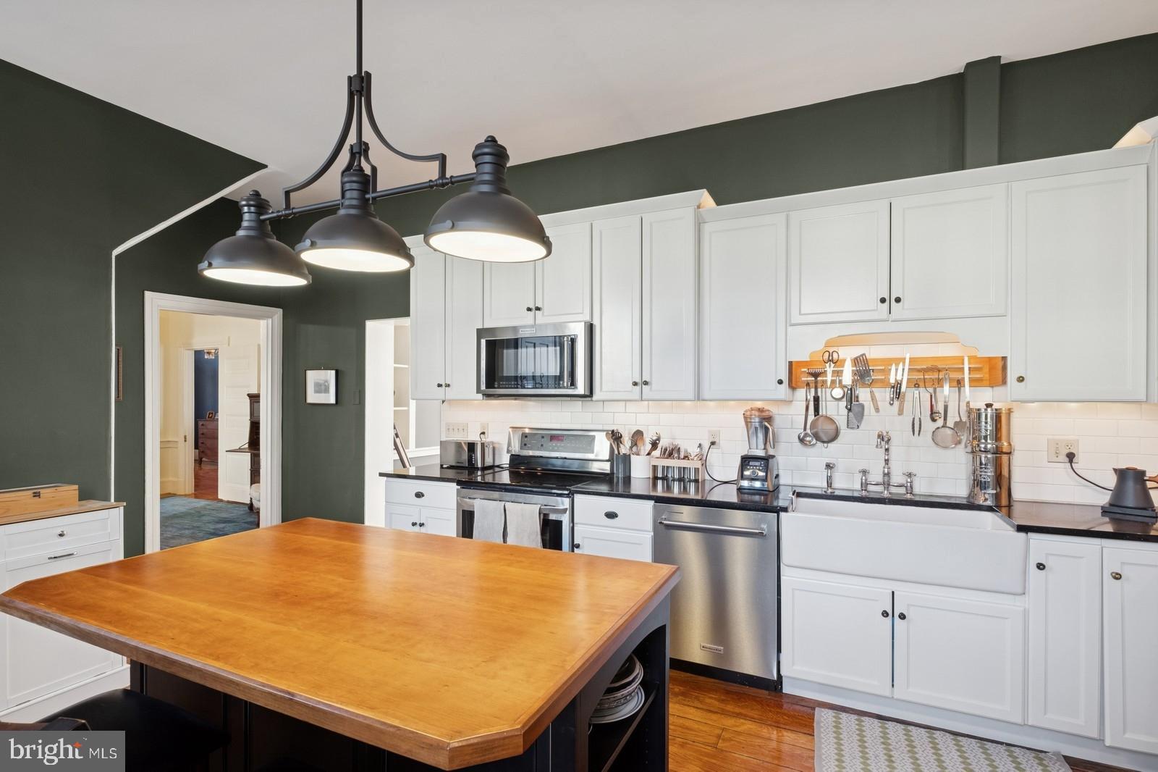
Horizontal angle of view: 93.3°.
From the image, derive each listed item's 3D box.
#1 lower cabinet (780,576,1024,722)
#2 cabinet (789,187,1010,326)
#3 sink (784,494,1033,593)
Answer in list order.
[{"bbox_3d":[1.478,1.111,2.611,0.902,0.460,0.600,0,-1,25],"label":"lower cabinet"},{"bbox_3d":[1.556,-0.599,2.753,0.907,0.578,0.320,0,-1,25],"label":"cabinet"},{"bbox_3d":[1.431,0.702,2.519,0.901,0.246,0.445,0,0,25],"label":"sink"}]

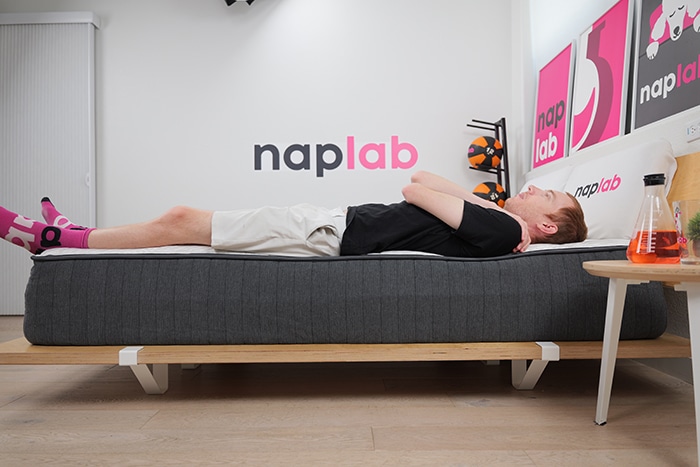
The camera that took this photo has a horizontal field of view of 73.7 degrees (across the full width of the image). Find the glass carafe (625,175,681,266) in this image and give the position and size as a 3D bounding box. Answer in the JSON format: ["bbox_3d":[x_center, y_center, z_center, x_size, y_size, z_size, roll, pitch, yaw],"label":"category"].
[{"bbox_3d":[0.768,-0.038,1.175,0.117,0.229,0.117,0,0,0],"label":"glass carafe"}]

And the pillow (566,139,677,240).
[{"bbox_3d":[1.015,-0.148,1.855,0.155,0.390,0.650,18,0,-2],"label":"pillow"}]

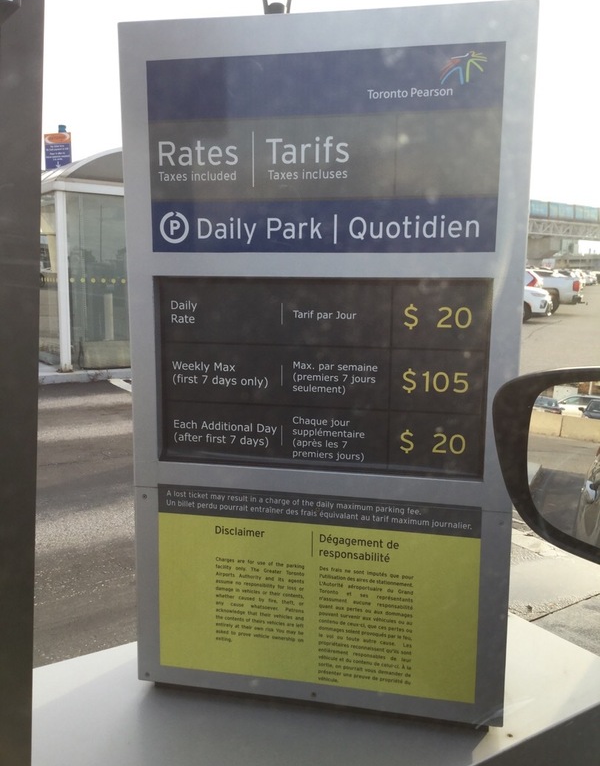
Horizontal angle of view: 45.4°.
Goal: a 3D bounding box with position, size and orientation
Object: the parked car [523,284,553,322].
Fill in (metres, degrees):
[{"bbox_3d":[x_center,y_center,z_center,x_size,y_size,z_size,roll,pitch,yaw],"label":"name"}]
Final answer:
[{"bbox_3d":[5.972,-2.898,23.389,4.600,1.670,1.860,4,10,24],"label":"parked car"}]

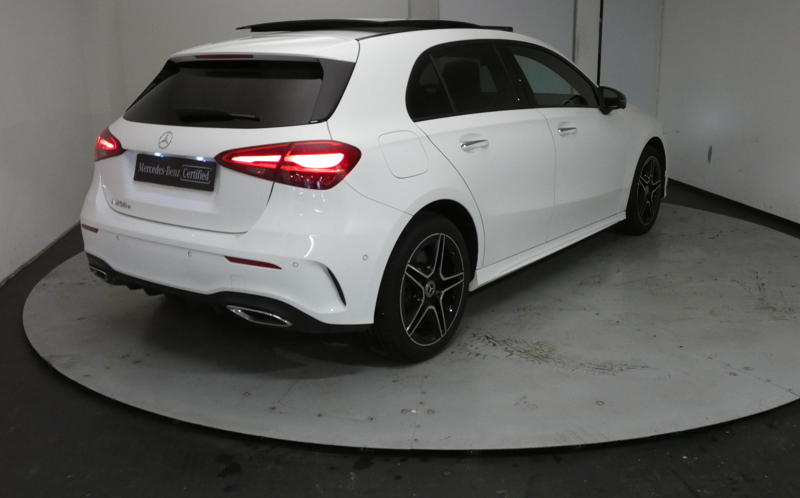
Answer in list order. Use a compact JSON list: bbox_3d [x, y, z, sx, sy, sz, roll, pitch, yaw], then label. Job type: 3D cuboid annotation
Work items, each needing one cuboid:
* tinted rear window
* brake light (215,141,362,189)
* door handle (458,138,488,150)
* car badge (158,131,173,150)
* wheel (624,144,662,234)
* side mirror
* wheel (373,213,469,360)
[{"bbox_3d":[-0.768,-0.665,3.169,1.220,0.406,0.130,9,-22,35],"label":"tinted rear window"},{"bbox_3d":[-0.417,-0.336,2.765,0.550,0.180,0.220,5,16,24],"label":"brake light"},{"bbox_3d":[0.316,-0.458,3.216,0.050,0.046,0.245,9,18,35],"label":"door handle"},{"bbox_3d":[-0.943,-0.437,2.979,0.085,0.085,0.014,9,-14,35],"label":"car badge"},{"bbox_3d":[1.688,-0.426,5.297,0.230,0.650,0.650,9,18,35],"label":"wheel"},{"bbox_3d":[1.227,-0.863,4.293,0.200,0.165,0.160,9,18,35],"label":"side mirror"},{"bbox_3d":[0.063,0.158,3.184,0.230,0.650,0.650,9,18,35],"label":"wheel"}]

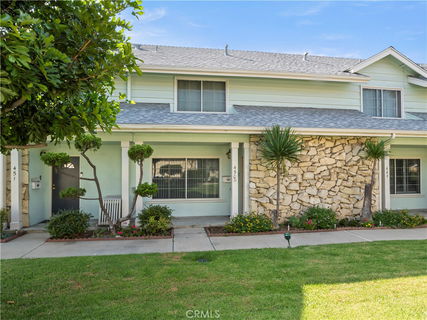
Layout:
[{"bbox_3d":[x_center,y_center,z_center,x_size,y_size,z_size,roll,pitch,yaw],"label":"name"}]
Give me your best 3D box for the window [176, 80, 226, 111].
[{"bbox_3d":[-0.436,-2.305,8.950,1.800,1.160,0.100,0,-1,-7],"label":"window"}]

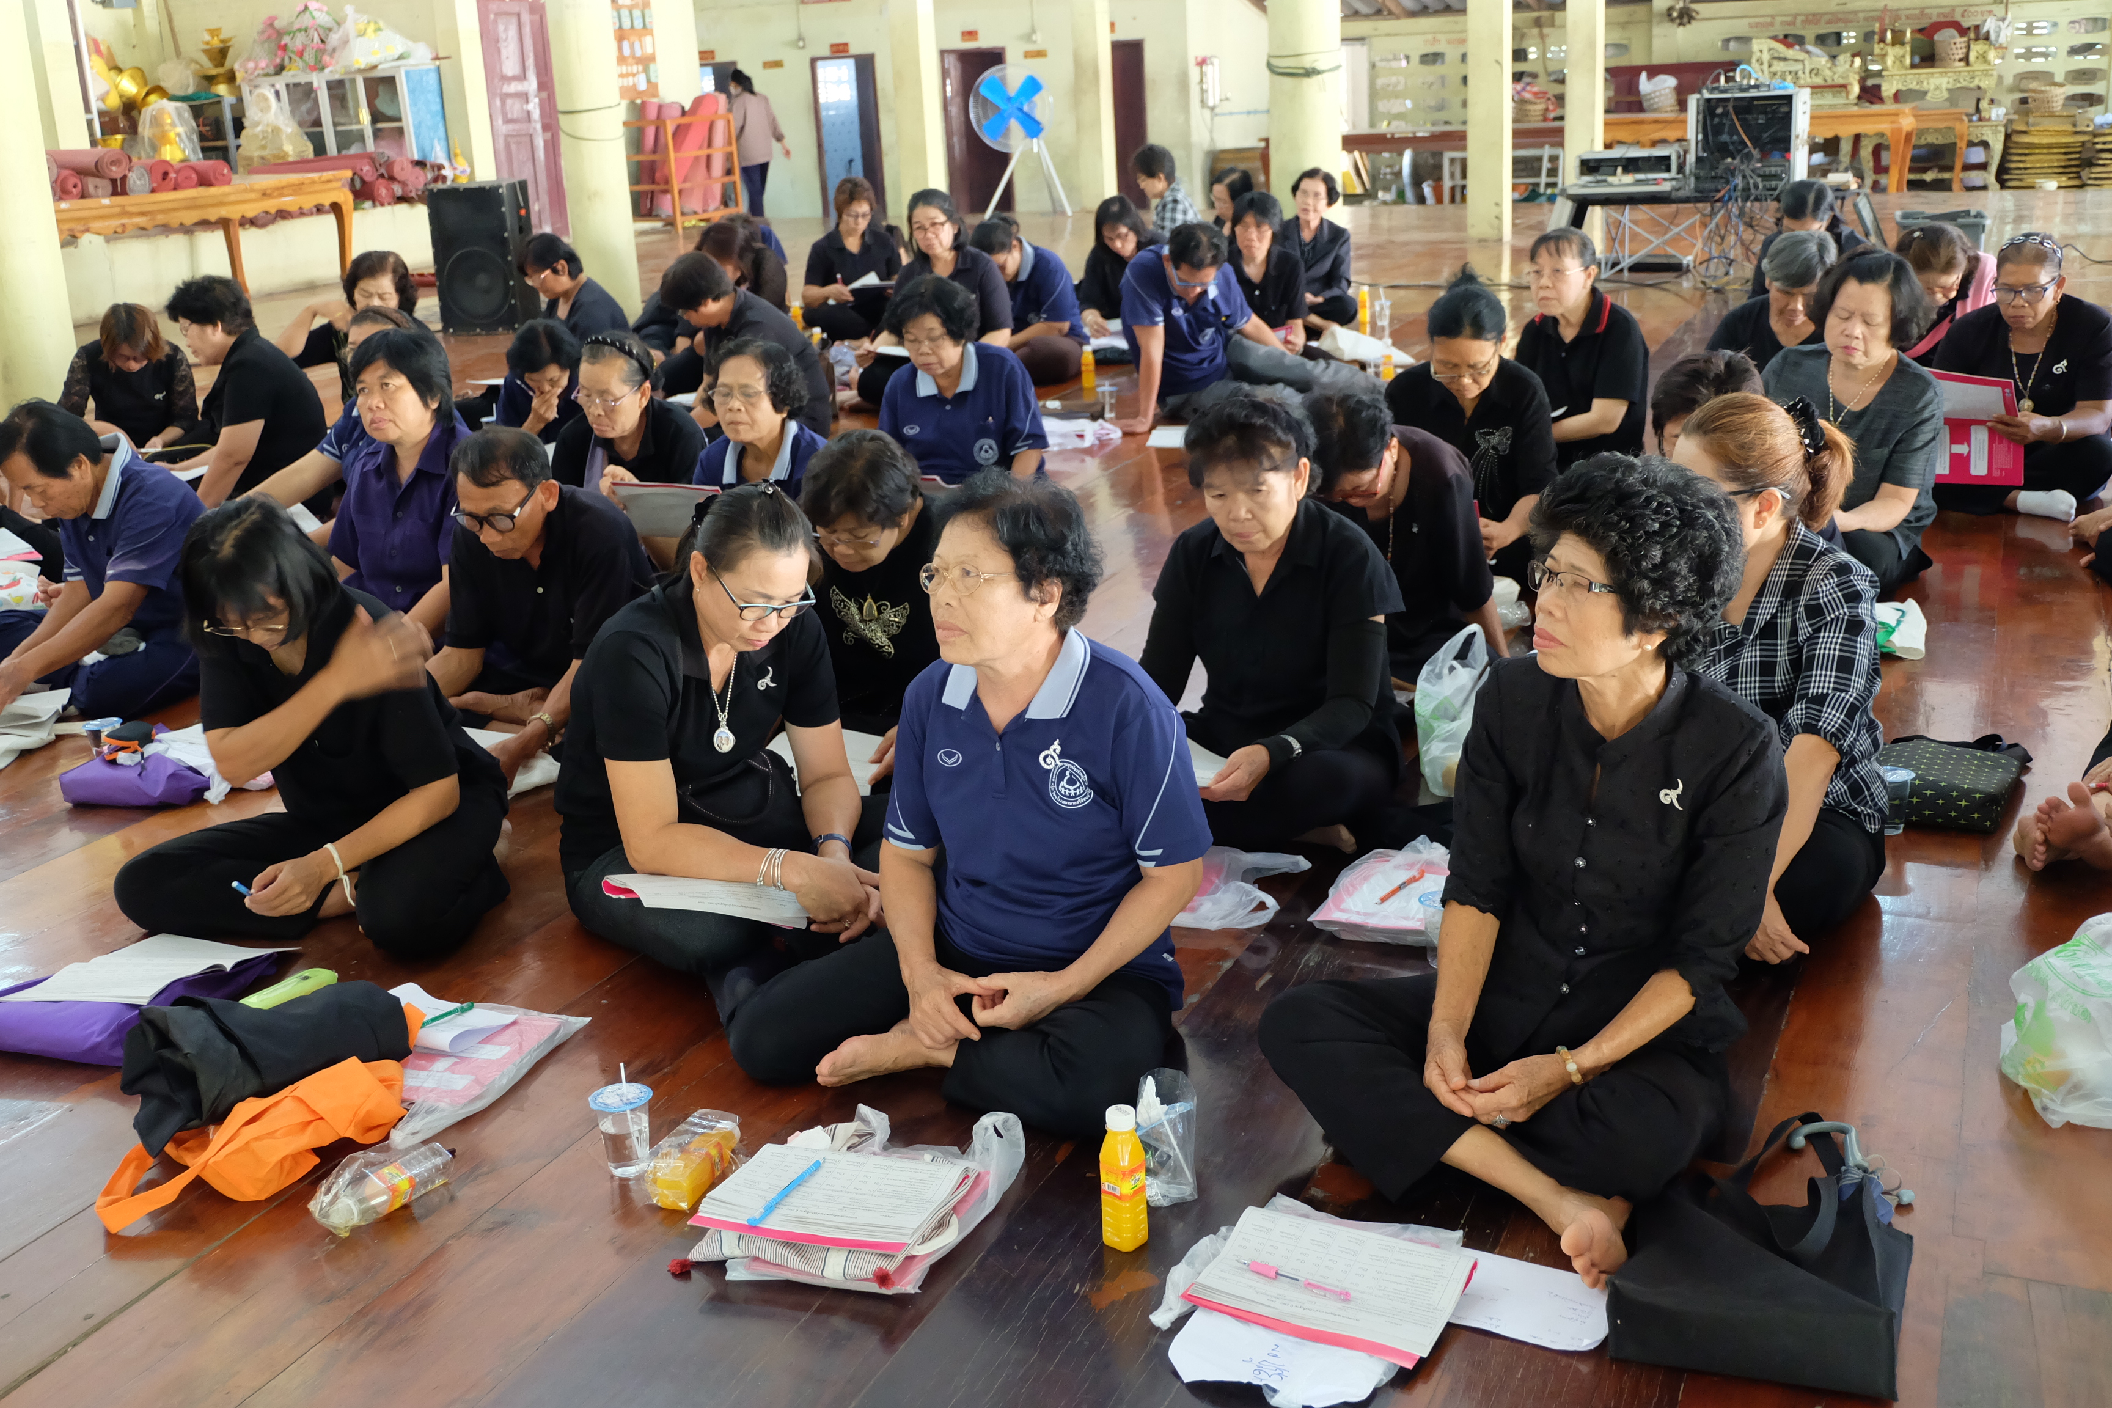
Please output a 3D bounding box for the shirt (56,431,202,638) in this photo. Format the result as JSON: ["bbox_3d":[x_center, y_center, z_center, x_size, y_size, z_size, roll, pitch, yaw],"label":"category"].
[{"bbox_3d":[-2.236,-0.391,5.158,0.330,0.530,0.450,-13,19,-30],"label":"shirt"}]

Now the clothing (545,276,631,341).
[{"bbox_3d":[-1.856,-1.463,8.407,0.380,0.470,0.440,-13,19,-30],"label":"clothing"}]

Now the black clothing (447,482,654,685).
[{"bbox_3d":[-0.979,-0.228,4.144,0.450,0.440,0.390,4,18,22],"label":"black clothing"}]

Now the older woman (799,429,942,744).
[{"bbox_3d":[-0.298,-0.145,3.821,0.570,0.700,0.560,4,18,21],"label":"older woman"}]

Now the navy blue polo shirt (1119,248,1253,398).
[{"bbox_3d":[0.452,-1.305,7.226,0.450,0.530,0.350,-6,17,-10],"label":"navy blue polo shirt"}]

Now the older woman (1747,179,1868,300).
[{"bbox_3d":[2.988,-1.645,8.385,0.620,0.780,0.620,1,17,12],"label":"older woman"}]

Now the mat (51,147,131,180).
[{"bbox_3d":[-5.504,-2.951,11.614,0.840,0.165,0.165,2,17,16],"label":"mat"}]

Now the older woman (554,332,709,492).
[{"bbox_3d":[-1.064,-0.516,5.352,0.640,0.780,0.620,2,17,15],"label":"older woman"}]

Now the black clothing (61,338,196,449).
[{"bbox_3d":[-3.291,-1.084,7.500,0.460,0.420,0.330,-8,17,-17],"label":"black clothing"}]

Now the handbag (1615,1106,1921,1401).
[{"bbox_3d":[0.736,0.558,2.209,0.285,0.235,0.150,3,18,19],"label":"handbag"}]

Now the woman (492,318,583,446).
[{"bbox_3d":[-1.360,-0.672,5.624,0.560,0.700,0.580,-2,17,3],"label":"woman"}]

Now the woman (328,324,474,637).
[{"bbox_3d":[-1.493,-0.430,4.872,0.550,0.830,0.600,-2,17,3],"label":"woman"}]

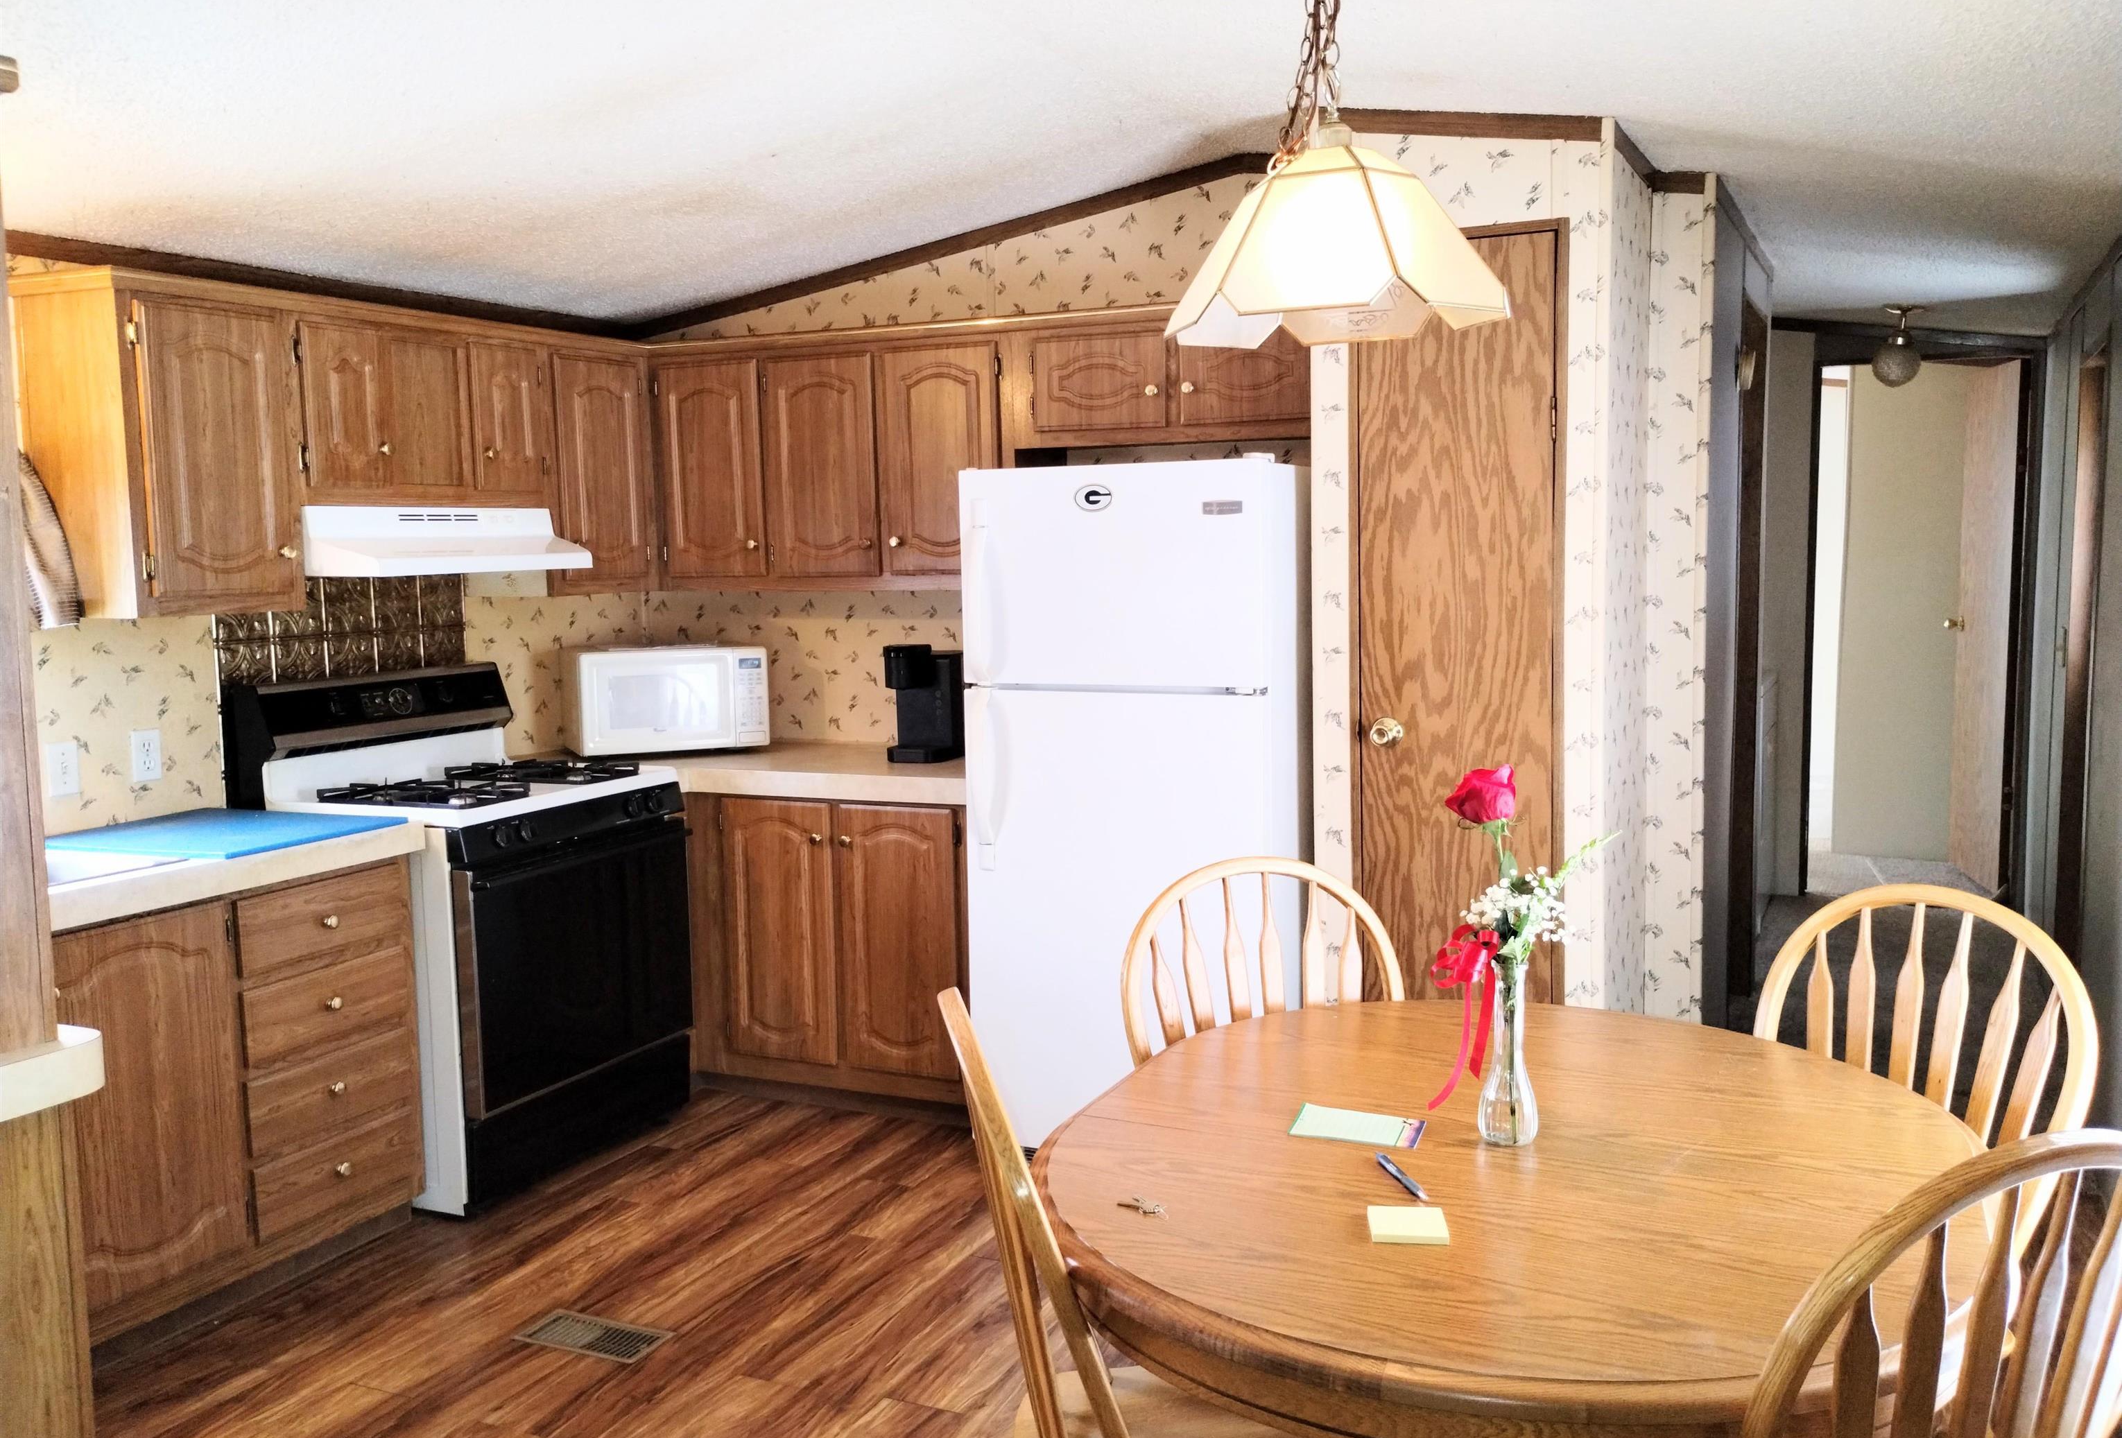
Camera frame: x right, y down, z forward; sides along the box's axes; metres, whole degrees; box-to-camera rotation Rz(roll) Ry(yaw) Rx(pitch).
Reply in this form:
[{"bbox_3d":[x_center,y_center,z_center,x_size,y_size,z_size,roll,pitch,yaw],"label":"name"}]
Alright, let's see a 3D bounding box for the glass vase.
[{"bbox_3d":[0.543,0.400,2.085,0.075,0.225,0.075,2,6,26],"label":"glass vase"}]

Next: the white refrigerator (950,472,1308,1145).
[{"bbox_3d":[0.273,0.216,4.269,0.770,1.690,0.770,2,6,26],"label":"white refrigerator"}]

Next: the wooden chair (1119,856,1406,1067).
[{"bbox_3d":[0.412,0.734,2.643,0.490,0.975,0.550,-3,6,-19],"label":"wooden chair"}]

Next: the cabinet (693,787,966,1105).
[{"bbox_3d":[-0.447,0.600,4.803,0.950,0.850,0.615,2,6,26],"label":"cabinet"}]

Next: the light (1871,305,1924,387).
[{"bbox_3d":[2.911,-1.295,5.985,0.165,0.280,0.165,2,6,26],"label":"light"}]

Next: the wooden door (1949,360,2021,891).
[{"bbox_3d":[3.698,-0.357,6.902,0.040,2.050,0.670,0,6,11],"label":"wooden door"}]

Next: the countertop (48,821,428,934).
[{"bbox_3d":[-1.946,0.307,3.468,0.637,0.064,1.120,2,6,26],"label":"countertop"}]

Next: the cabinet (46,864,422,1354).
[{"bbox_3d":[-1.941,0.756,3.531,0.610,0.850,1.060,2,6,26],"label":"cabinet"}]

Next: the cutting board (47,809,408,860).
[{"bbox_3d":[-1.809,0.245,3.674,0.630,0.014,0.500,2,6,26],"label":"cutting board"}]

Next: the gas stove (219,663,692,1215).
[{"bbox_3d":[-1.475,0.492,4.329,0.725,1.195,0.775,2,6,26],"label":"gas stove"}]

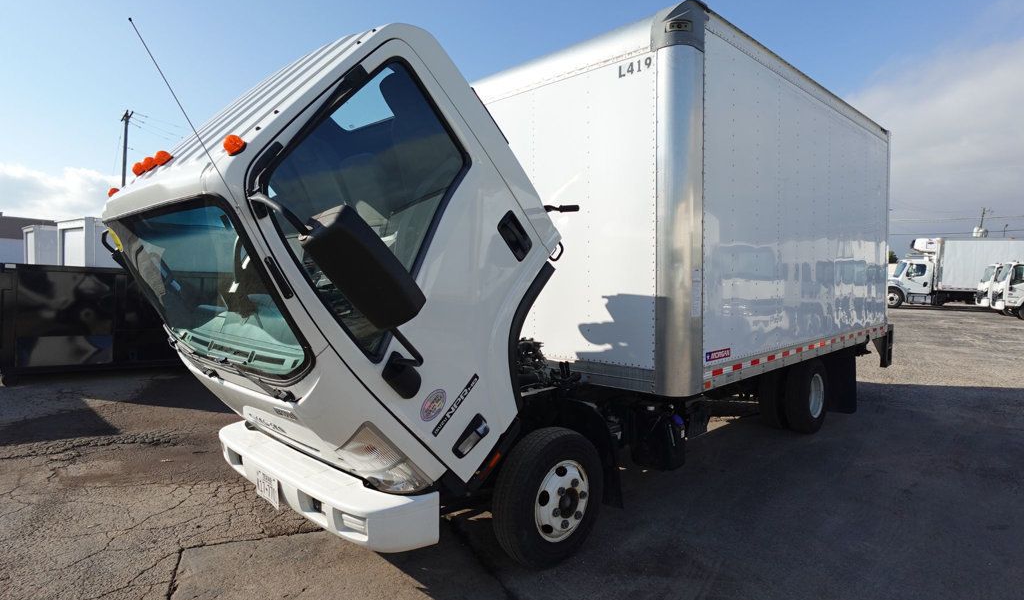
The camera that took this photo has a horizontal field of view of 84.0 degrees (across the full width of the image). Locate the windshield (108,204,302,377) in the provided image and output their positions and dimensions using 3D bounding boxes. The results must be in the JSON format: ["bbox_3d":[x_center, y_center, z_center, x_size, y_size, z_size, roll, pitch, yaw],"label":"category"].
[{"bbox_3d":[-1.525,-0.047,2.663,1.860,0.790,0.130,2,27,46],"label":"windshield"}]

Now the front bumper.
[{"bbox_3d":[-1.116,0.953,3.097,0.350,0.270,1.960,-3,3,-44],"label":"front bumper"}]

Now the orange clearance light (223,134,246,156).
[{"bbox_3d":[-1.019,-0.572,2.078,0.080,0.055,0.090,2,47,46],"label":"orange clearance light"}]

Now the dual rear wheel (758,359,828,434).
[{"bbox_3d":[2.908,0.956,5.860,0.765,0.765,0.480,-3,3,-44],"label":"dual rear wheel"}]

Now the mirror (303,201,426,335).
[{"bbox_3d":[-0.508,-0.102,1.984,0.180,0.440,0.125,-16,36,29],"label":"mirror"}]

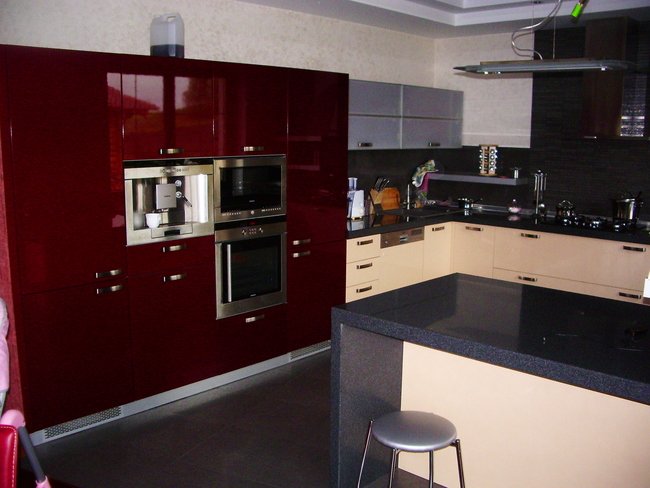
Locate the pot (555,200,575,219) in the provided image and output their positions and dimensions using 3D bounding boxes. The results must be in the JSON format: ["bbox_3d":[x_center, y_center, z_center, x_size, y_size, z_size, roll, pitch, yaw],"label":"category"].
[{"bbox_3d":[2.088,-0.304,5.638,0.170,0.140,0.170,9,13,42],"label":"pot"}]

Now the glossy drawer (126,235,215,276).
[{"bbox_3d":[-1.035,0.034,3.917,0.500,0.175,0.595,10,13,43],"label":"glossy drawer"}]

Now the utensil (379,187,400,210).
[{"bbox_3d":[0.601,-0.417,6.139,0.040,0.220,0.310,9,13,42],"label":"utensil"}]

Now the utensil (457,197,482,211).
[{"bbox_3d":[1.402,-0.393,6.380,0.250,0.125,0.160,1,10,0],"label":"utensil"}]

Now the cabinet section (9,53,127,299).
[{"bbox_3d":[-1.487,-0.407,3.529,0.580,1.206,0.586,10,14,44],"label":"cabinet section"}]

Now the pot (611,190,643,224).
[{"bbox_3d":[2.439,-0.303,5.320,0.250,0.220,0.210,5,11,24],"label":"pot"}]

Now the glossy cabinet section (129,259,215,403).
[{"bbox_3d":[-1.089,0.473,4.115,0.580,0.734,0.600,10,14,44],"label":"glossy cabinet section"}]

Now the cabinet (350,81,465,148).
[{"bbox_3d":[0.538,-1.117,5.775,0.360,0.543,1.983,9,13,42],"label":"cabinet"}]

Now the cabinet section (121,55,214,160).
[{"bbox_3d":[-1.077,-0.794,3.890,0.580,0.561,0.600,10,14,44],"label":"cabinet section"}]

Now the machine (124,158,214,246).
[{"bbox_3d":[-1.018,-0.273,3.849,0.450,0.455,0.595,10,13,43],"label":"machine"}]

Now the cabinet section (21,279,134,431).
[{"bbox_3d":[-1.495,0.539,3.697,0.580,0.734,0.586,10,14,44],"label":"cabinet section"}]

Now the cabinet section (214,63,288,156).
[{"bbox_3d":[-0.660,-0.867,4.312,0.580,0.561,0.600,10,14,44],"label":"cabinet section"}]

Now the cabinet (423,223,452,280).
[{"bbox_3d":[0.789,0.143,6.011,0.570,0.720,0.420,10,13,43],"label":"cabinet"}]

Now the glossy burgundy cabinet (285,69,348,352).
[{"bbox_3d":[-0.261,-0.257,4.800,0.600,1.916,0.603,9,13,42],"label":"glossy burgundy cabinet"}]

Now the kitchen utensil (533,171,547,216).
[{"bbox_3d":[1.931,-0.452,5.920,0.130,0.400,0.130,4,10,18],"label":"kitchen utensil"}]

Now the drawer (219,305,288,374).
[{"bbox_3d":[-0.659,0.586,4.556,0.540,0.367,0.600,10,14,44],"label":"drawer"}]

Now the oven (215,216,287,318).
[{"bbox_3d":[-0.646,0.107,4.389,0.560,0.604,0.601,9,13,42],"label":"oven"}]

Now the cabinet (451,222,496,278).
[{"bbox_3d":[1.498,0.159,5.997,0.430,0.733,0.580,9,13,42],"label":"cabinet"}]

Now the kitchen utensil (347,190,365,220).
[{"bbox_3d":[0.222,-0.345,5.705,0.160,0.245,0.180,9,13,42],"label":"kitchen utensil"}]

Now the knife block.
[{"bbox_3d":[0.555,-0.394,6.030,0.170,0.240,0.200,10,13,43],"label":"knife block"}]

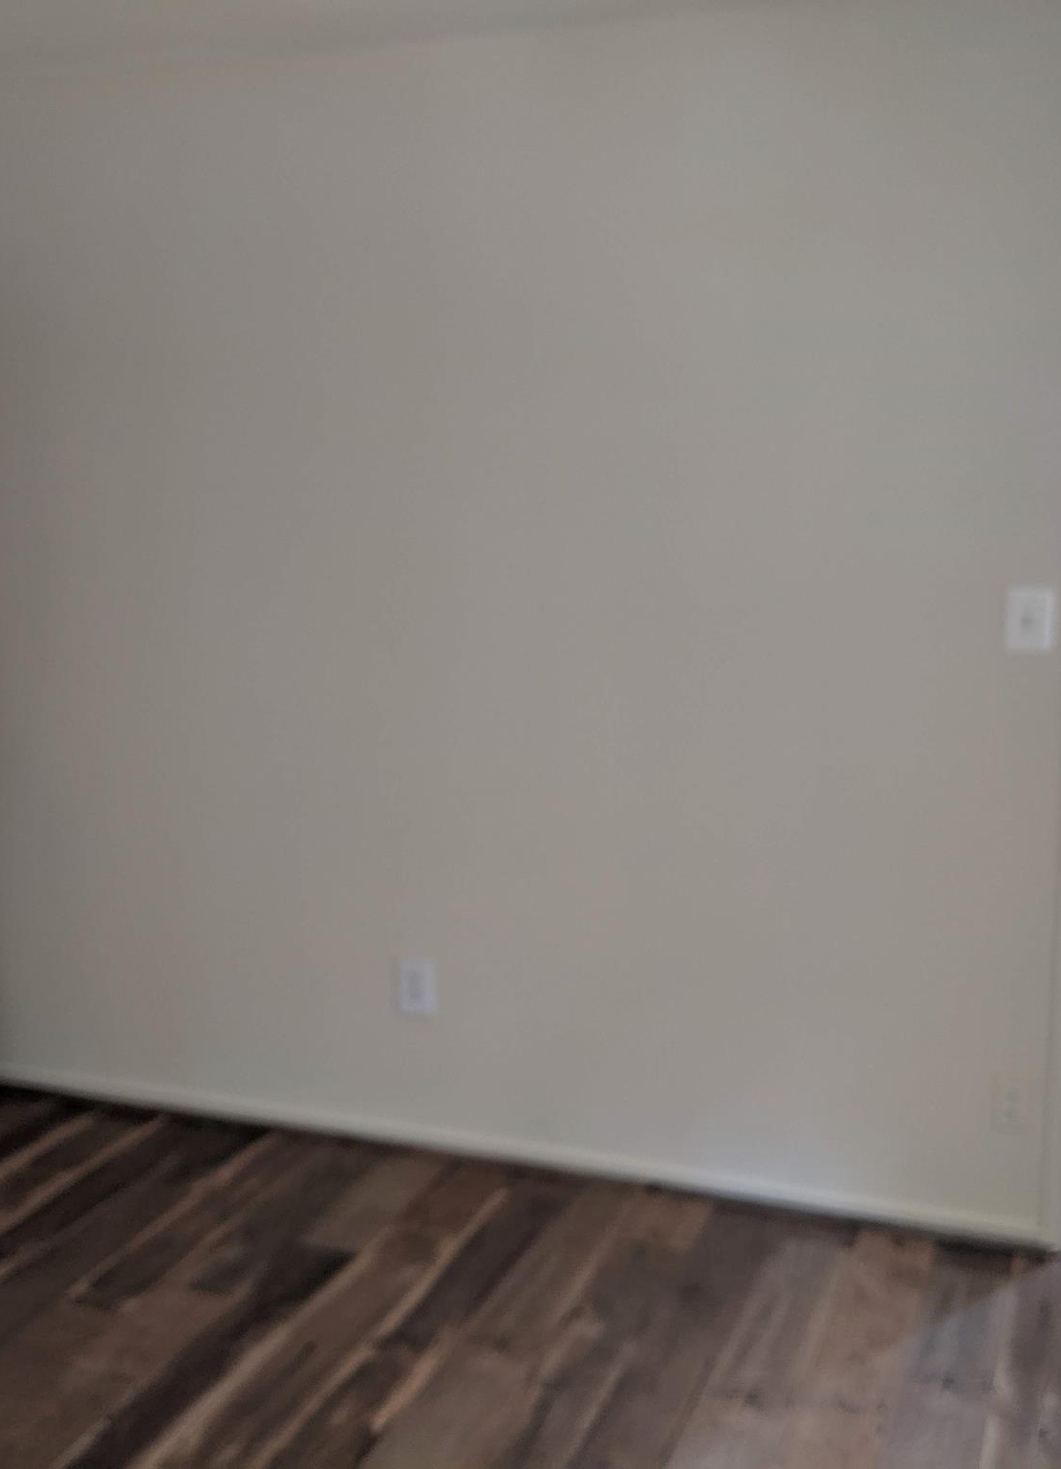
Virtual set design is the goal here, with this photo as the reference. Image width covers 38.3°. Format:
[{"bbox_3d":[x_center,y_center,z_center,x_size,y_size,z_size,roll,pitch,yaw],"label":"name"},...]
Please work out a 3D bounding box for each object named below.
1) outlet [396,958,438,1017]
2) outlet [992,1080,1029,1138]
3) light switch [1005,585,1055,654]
[{"bbox_3d":[-0.259,0.587,3.540,0.074,0.117,0.009,3,10,19],"label":"outlet"},{"bbox_3d":[0.984,0.764,3.131,0.072,0.115,0.009,3,10,19],"label":"outlet"},{"bbox_3d":[0.972,-0.222,2.970,0.076,0.118,0.013,3,10,19],"label":"light switch"}]

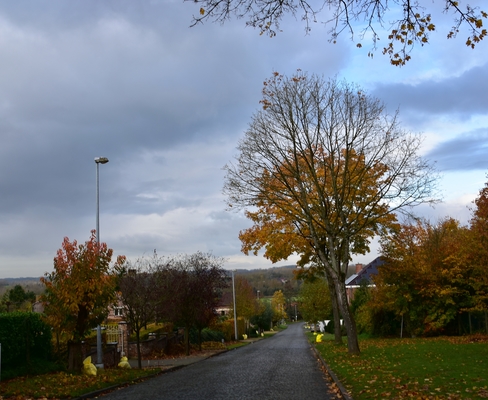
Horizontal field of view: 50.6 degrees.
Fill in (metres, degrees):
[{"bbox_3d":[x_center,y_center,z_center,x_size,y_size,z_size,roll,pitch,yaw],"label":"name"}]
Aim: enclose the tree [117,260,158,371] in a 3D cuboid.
[{"bbox_3d":[-4.332,4.613,20.916,1.660,4.304,1.826,-3,-8,5],"label":"tree"}]

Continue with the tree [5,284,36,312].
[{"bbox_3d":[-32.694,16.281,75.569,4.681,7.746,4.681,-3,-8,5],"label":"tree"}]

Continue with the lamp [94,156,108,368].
[{"bbox_3d":[-6.029,2.520,21.857,0.650,8.938,0.320,-3,-8,5],"label":"lamp"}]

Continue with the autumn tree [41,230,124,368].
[{"bbox_3d":[-6.338,3.914,20.400,3.396,5.438,3.396,-3,-8,5],"label":"autumn tree"}]

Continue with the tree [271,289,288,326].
[{"bbox_3d":[9.672,29.261,140.747,4.904,10.164,4.904,-3,-8,5],"label":"tree"}]

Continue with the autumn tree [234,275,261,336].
[{"bbox_3d":[0.642,15.144,73.659,3.992,8.961,4.192,-3,-8,5],"label":"autumn tree"}]

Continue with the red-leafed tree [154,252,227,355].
[{"bbox_3d":[-3.043,5.877,29.381,4.000,5.710,4.000,-2,-8,-6],"label":"red-leafed tree"}]

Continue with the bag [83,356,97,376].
[{"bbox_3d":[-5.397,5.824,18.046,0.489,0.624,0.489,-3,-8,5],"label":"bag"}]

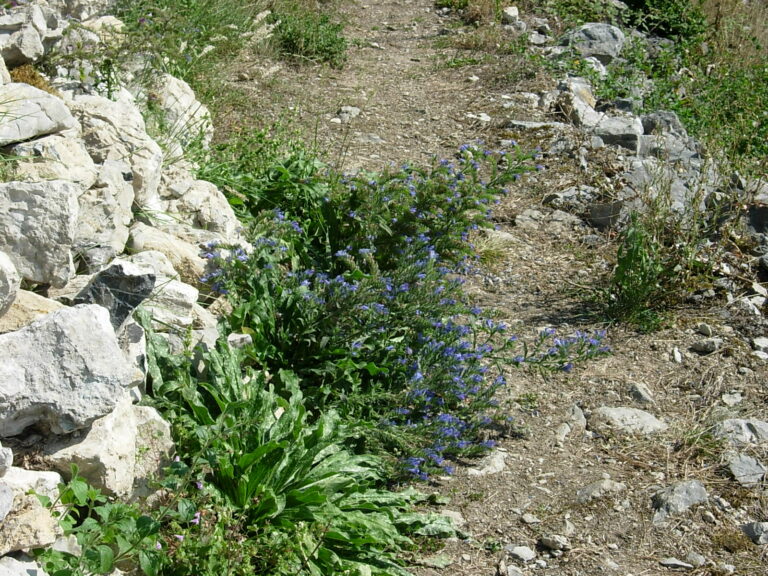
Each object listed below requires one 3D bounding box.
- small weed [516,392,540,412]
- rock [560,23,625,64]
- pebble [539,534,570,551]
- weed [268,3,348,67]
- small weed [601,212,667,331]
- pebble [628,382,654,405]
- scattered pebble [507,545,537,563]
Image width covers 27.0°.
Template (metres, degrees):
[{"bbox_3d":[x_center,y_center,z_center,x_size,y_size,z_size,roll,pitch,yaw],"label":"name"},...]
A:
[{"bbox_3d":[0.274,0.217,3.031,0.045,0.031,0.043,0,23,0],"label":"small weed"},{"bbox_3d":[0.665,-0.780,5.093,0.205,0.135,0.170,0,23,0],"label":"rock"},{"bbox_3d":[0.276,0.412,2.585,0.050,0.022,0.034,0,23,0],"label":"pebble"},{"bbox_3d":[-0.250,-0.835,5.281,0.265,0.210,0.240,0,23,0],"label":"weed"},{"bbox_3d":[0.520,-0.034,3.329,0.140,0.262,0.135,0,23,0],"label":"small weed"},{"bbox_3d":[0.493,0.202,3.058,0.050,0.038,0.043,0,23,0],"label":"pebble"},{"bbox_3d":[0.220,0.424,2.554,0.047,0.023,0.037,0,23,0],"label":"scattered pebble"}]

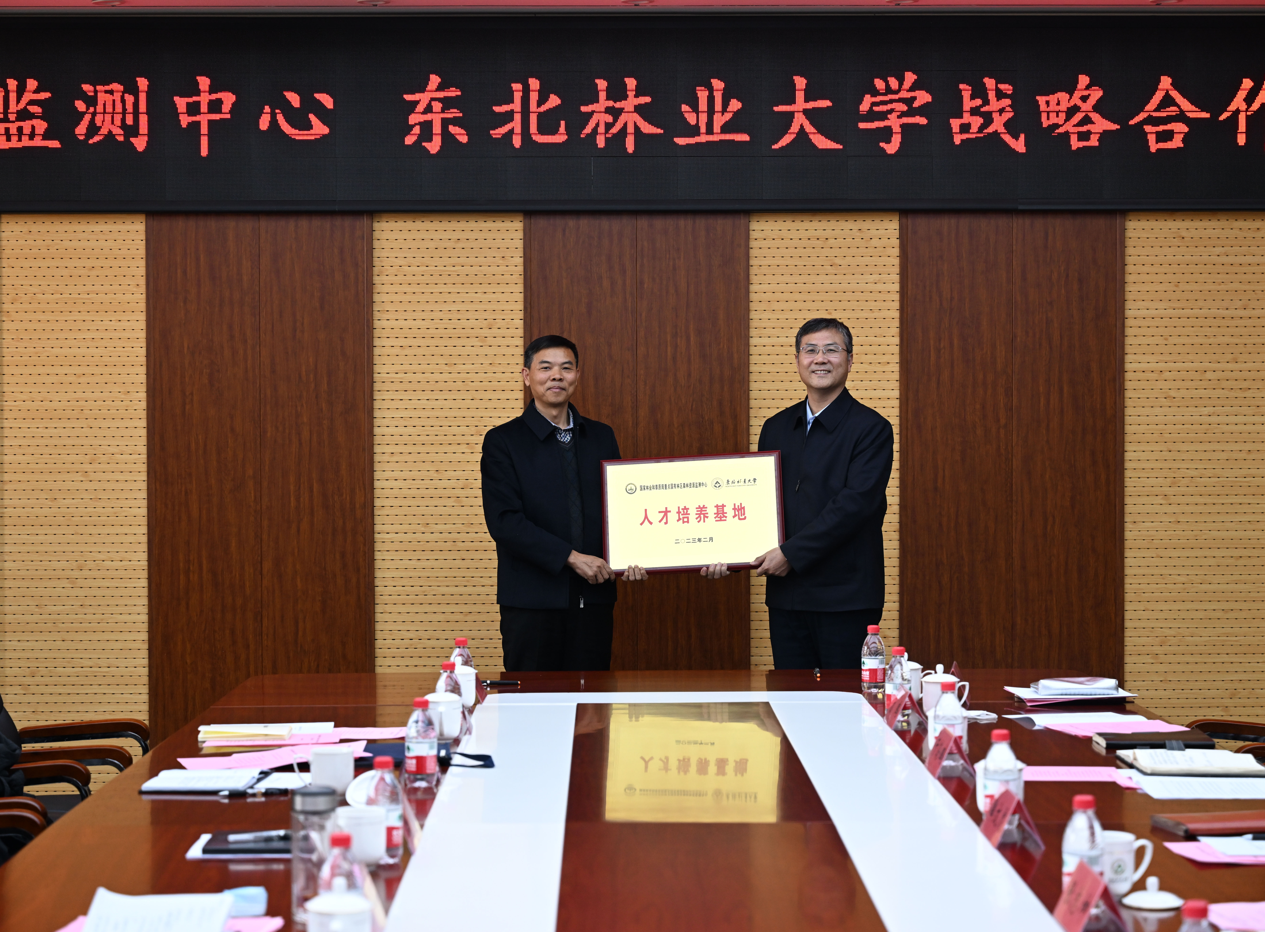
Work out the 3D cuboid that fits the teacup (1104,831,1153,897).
[{"bbox_3d":[0.757,0.623,4.258,0.108,0.091,0.083,0,1,-1],"label":"teacup"}]

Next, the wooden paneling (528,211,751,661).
[{"bbox_3d":[0.016,0.179,9.817,0.814,2.177,0.040,0,1,-1],"label":"wooden paneling"}]

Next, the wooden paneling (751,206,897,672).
[{"bbox_3d":[0.692,0.178,9.825,0.538,2.177,0.040,0,1,-1],"label":"wooden paneling"}]

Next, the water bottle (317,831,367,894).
[{"bbox_3d":[-0.394,0.591,3.680,0.060,0.175,0.060,0,1,-1],"label":"water bottle"}]

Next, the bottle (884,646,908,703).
[{"bbox_3d":[0.641,0.525,6.572,0.062,0.173,0.062,0,1,-1],"label":"bottle"}]

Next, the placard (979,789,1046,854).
[{"bbox_3d":[0.665,0.613,4.776,0.086,0.085,0.210,0,1,0],"label":"placard"}]

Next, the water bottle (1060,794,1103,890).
[{"bbox_3d":[0.668,0.580,4.030,0.060,0.175,0.060,0,1,-1],"label":"water bottle"}]

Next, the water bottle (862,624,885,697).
[{"bbox_3d":[0.628,0.504,7.080,0.060,0.175,0.060,0,1,-1],"label":"water bottle"}]

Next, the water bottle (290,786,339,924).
[{"bbox_3d":[-0.470,0.579,4.045,0.067,0.194,0.067,0,1,-1],"label":"water bottle"}]

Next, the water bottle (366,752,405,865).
[{"bbox_3d":[-0.415,0.577,4.569,0.062,0.173,0.062,0,1,-1],"label":"water bottle"}]

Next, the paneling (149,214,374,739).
[{"bbox_3d":[-1.337,0.181,9.801,0.818,2.179,0.040,0,1,-1],"label":"paneling"}]

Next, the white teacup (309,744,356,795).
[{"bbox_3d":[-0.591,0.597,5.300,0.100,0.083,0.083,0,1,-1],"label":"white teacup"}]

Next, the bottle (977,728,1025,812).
[{"bbox_3d":[0.659,0.559,4.860,0.060,0.175,0.060,0,1,-1],"label":"bottle"}]

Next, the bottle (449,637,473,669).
[{"bbox_3d":[-0.418,0.516,6.680,0.060,0.175,0.060,0,1,-1],"label":"bottle"}]

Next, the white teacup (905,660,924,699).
[{"bbox_3d":[0.710,0.542,6.967,0.124,0.120,0.092,0,1,-1],"label":"white teacup"}]

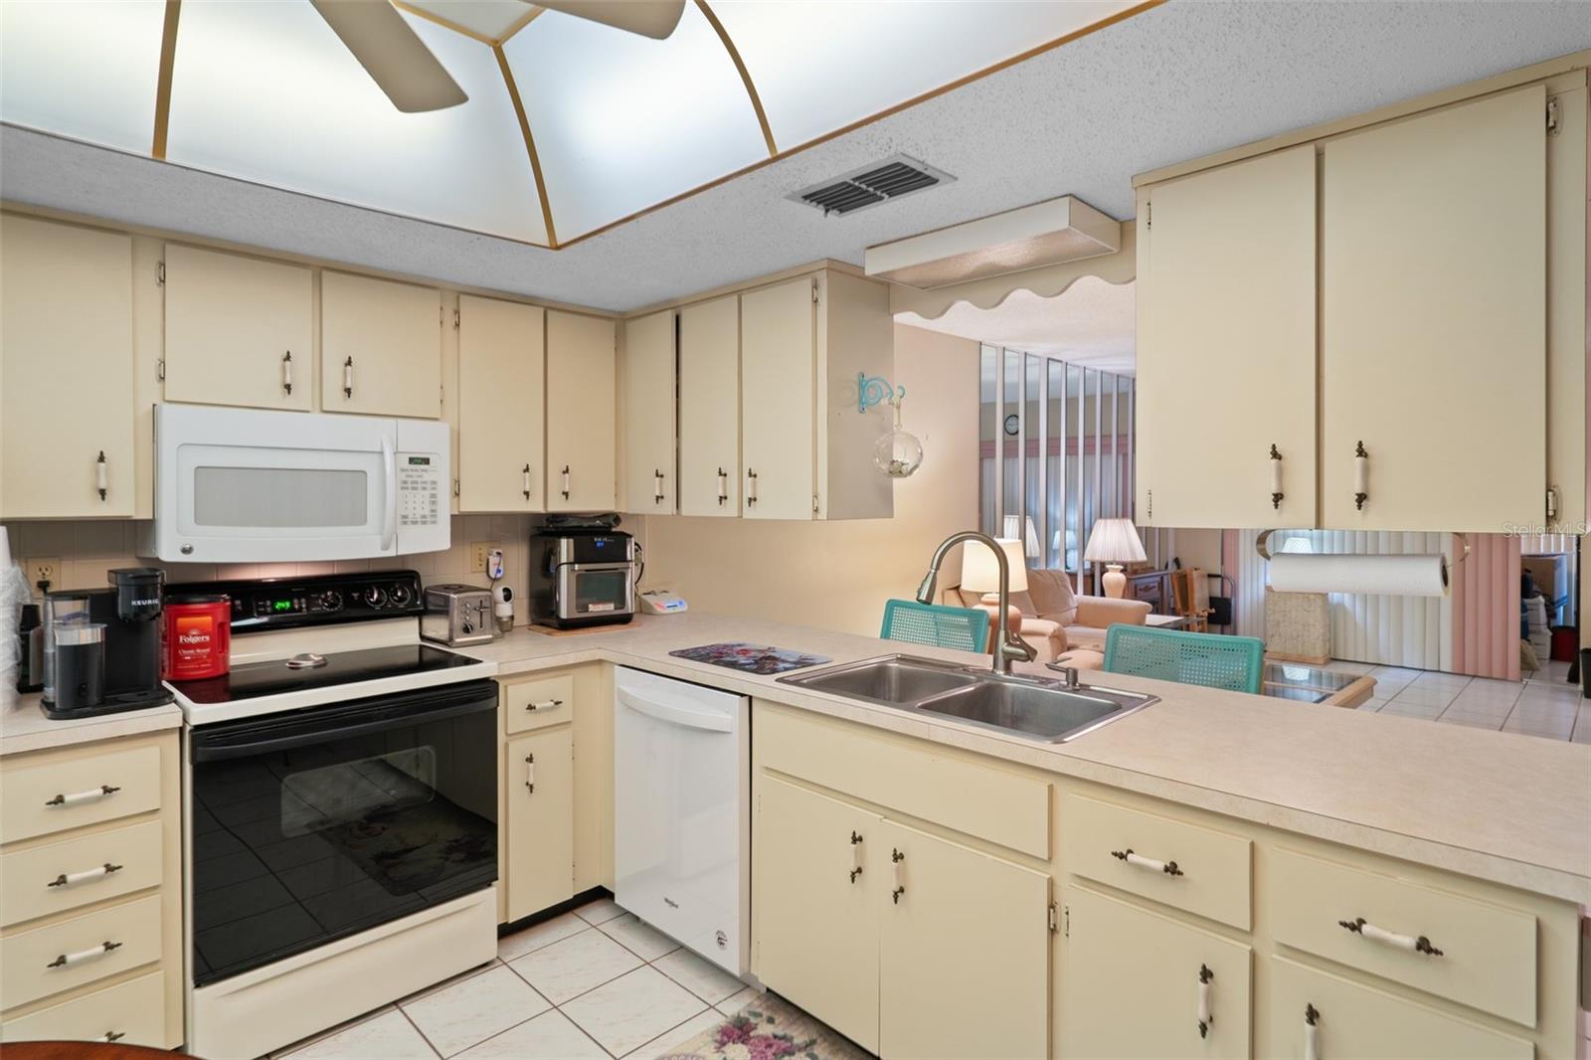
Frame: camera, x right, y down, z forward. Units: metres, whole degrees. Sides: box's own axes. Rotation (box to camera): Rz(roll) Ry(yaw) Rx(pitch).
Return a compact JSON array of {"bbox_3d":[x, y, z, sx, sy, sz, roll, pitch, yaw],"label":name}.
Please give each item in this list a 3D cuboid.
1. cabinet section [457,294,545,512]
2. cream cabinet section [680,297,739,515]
[{"bbox_3d":[-1.109,-0.422,2.818,0.320,0.720,0.305,2,2,43],"label":"cabinet section"},{"bbox_3d":[-0.198,-0.415,2.852,0.297,0.735,0.320,2,2,43],"label":"cream cabinet section"}]

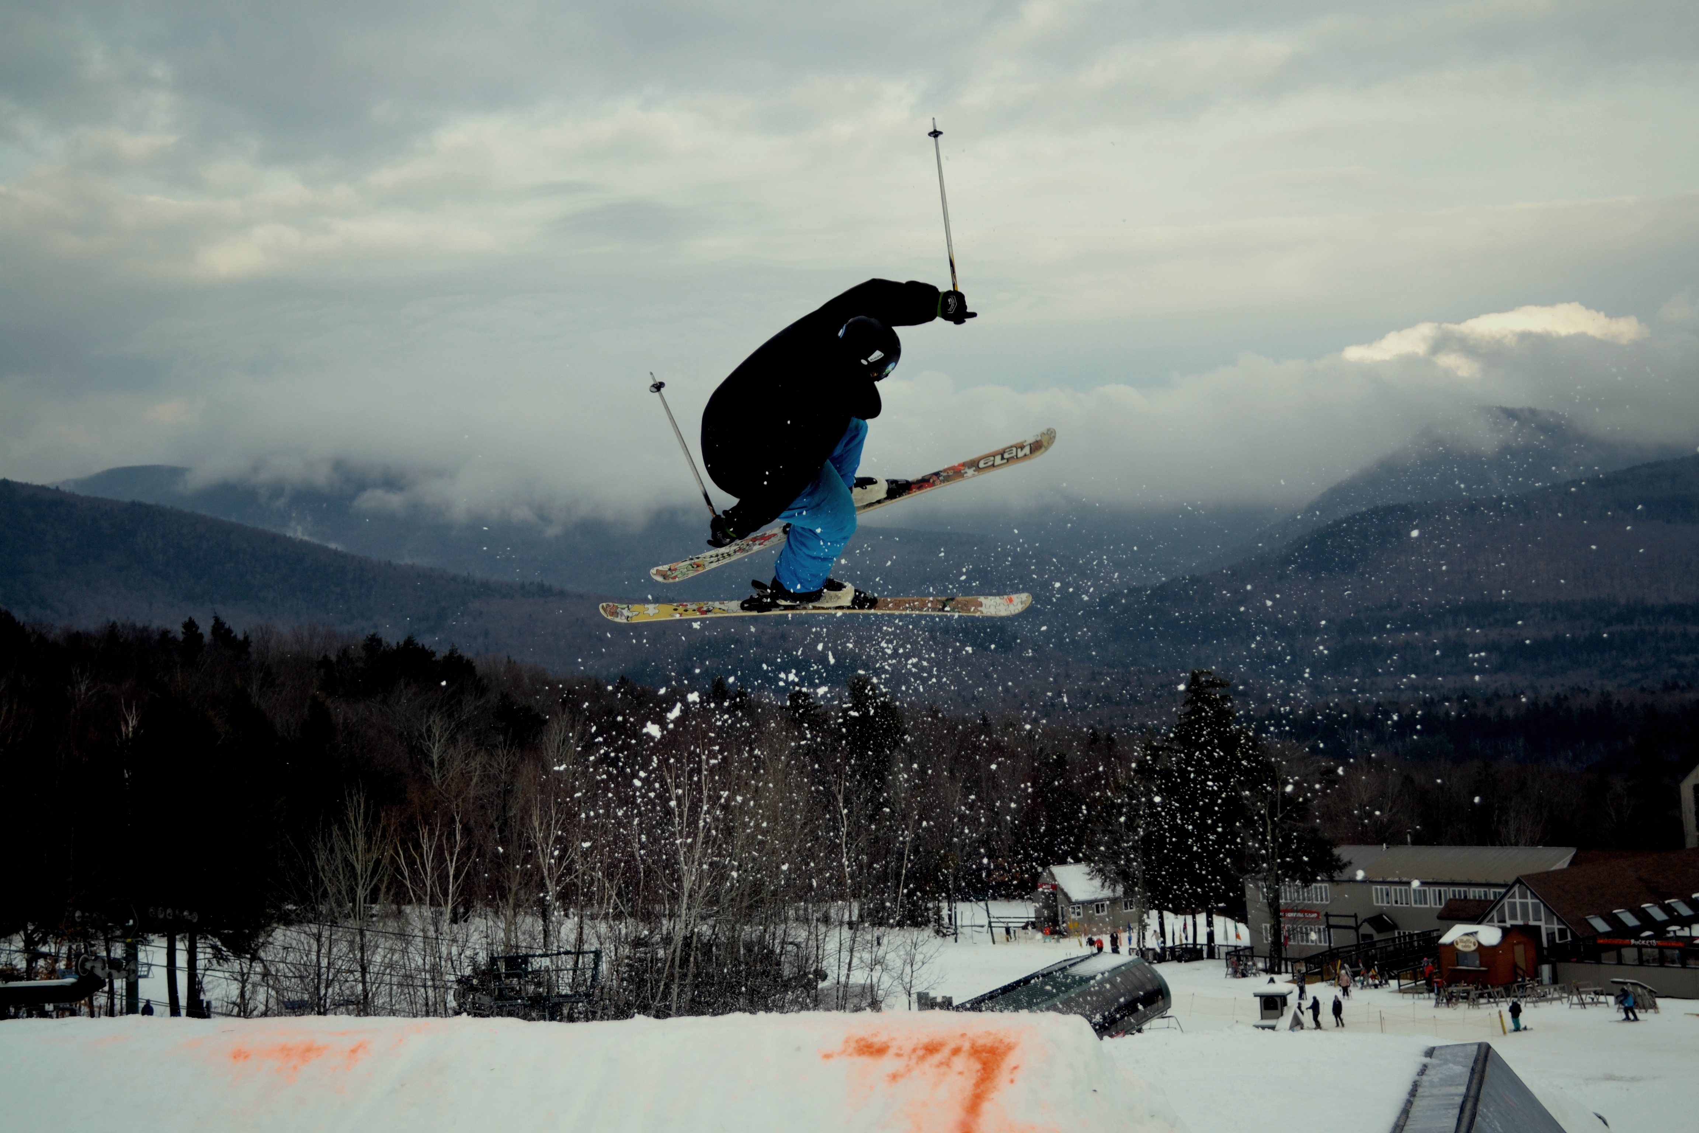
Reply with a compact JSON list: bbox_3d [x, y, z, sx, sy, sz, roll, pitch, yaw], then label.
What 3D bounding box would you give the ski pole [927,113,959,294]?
[{"bbox_3d":[0.388,-1.379,10.700,0.065,0.870,0.065,-7,-10,0],"label":"ski pole"}]

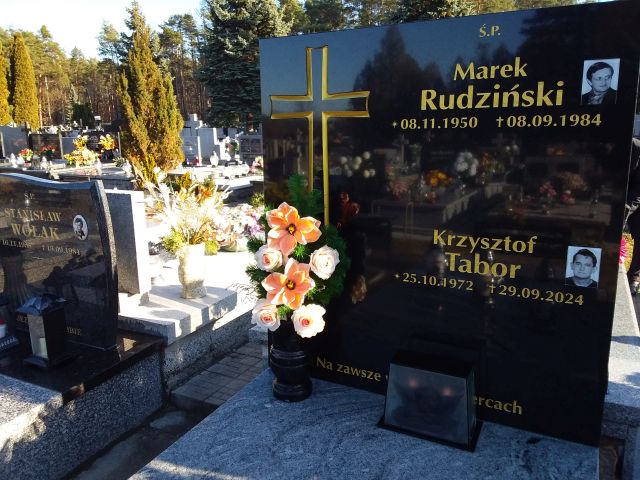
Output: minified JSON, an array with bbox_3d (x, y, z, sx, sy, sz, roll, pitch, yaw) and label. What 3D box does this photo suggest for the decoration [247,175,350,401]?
[{"bbox_3d":[-0.063,0.180,1.819,0.345,0.782,0.260,2,11,10],"label":"decoration"}]

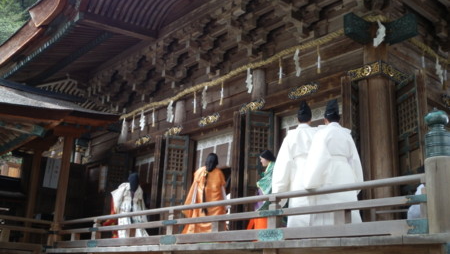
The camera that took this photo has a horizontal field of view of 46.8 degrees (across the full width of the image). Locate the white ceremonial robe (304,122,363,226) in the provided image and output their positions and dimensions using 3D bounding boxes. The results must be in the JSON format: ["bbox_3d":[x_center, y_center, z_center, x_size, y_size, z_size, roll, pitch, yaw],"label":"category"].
[{"bbox_3d":[1.323,0.639,6.272,0.620,1.400,0.440,-5,-19,25],"label":"white ceremonial robe"}]

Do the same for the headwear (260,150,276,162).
[{"bbox_3d":[0.657,0.453,7.857,0.220,0.170,0.180,-4,-18,21],"label":"headwear"}]

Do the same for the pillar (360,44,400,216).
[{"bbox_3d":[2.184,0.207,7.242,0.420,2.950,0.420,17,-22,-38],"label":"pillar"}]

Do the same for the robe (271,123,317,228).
[{"bbox_3d":[0.962,0.660,6.484,0.620,1.450,0.440,-5,-19,25],"label":"robe"}]

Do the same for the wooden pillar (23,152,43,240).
[{"bbox_3d":[-4.849,1.800,13.044,0.170,2.590,0.170,17,-22,-38],"label":"wooden pillar"}]

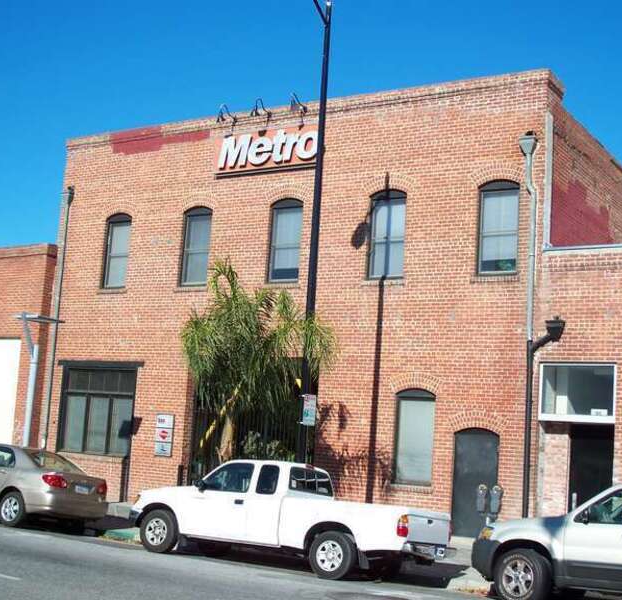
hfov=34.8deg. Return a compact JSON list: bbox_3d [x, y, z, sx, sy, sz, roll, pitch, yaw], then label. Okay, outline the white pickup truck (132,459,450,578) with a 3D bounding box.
[{"bbox_3d":[-0.379,3.246,15.080,5.120,1.570,1.700,-1,-14,32],"label":"white pickup truck"}]

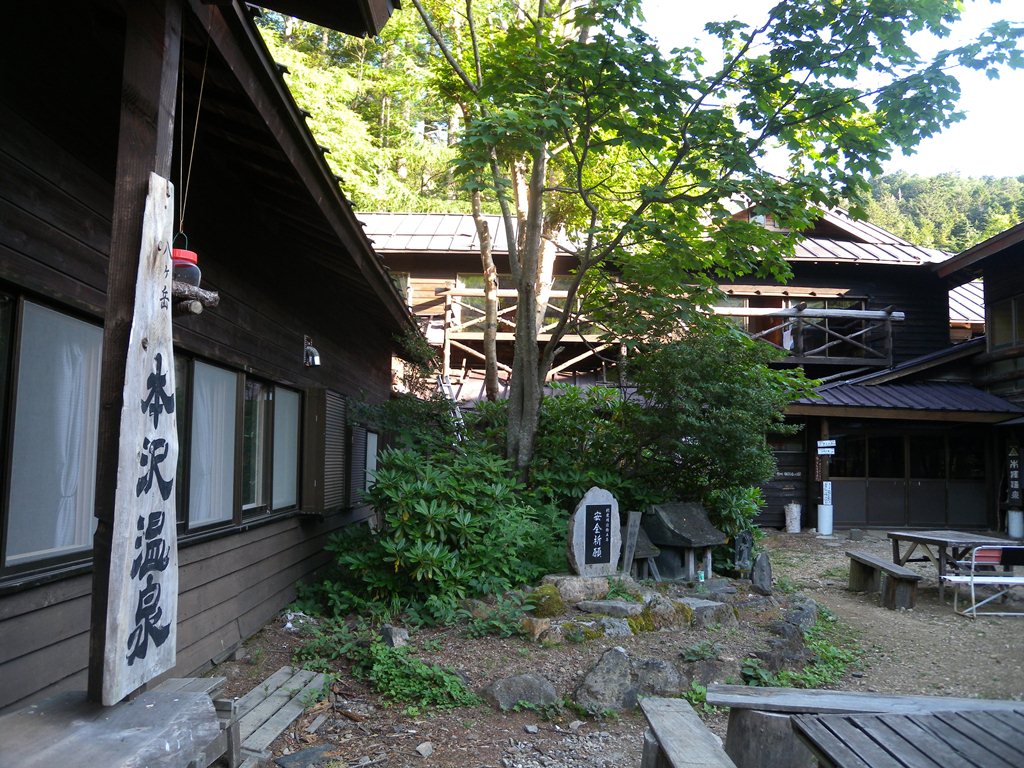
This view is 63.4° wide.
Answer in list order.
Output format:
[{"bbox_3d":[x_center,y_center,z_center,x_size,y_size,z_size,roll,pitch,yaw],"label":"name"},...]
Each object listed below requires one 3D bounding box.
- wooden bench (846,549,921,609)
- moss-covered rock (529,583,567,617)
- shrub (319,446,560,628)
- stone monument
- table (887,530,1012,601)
[{"bbox_3d":[4.374,2.336,9.822,0.270,0.420,2.350,-1,-6,9],"label":"wooden bench"},{"bbox_3d":[0.324,1.921,7.349,0.330,0.310,0.320,0,-6,0],"label":"moss-covered rock"},{"bbox_3d":[-0.773,1.551,8.591,2.350,1.680,1.850,0,-6,0],"label":"shrub"},{"bbox_3d":[0.787,1.398,7.852,0.480,0.840,0.200,-2,-6,18],"label":"stone monument"},{"bbox_3d":[5.354,2.228,10.084,0.880,0.690,1.280,0,-6,-3],"label":"table"}]

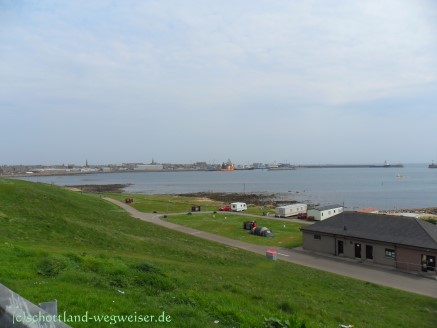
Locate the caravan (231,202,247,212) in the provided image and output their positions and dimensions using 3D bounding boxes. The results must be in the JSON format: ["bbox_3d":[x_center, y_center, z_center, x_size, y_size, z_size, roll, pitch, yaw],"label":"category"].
[{"bbox_3d":[6.050,12.420,99.200,2.200,2.600,4.900,0,0,44],"label":"caravan"}]

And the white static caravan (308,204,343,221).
[{"bbox_3d":[26.800,12.250,84.800,10.400,2.700,3.500,0,0,-43],"label":"white static caravan"}]

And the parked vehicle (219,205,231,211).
[{"bbox_3d":[2.100,13.100,100.500,4.200,1.500,1.750,0,0,-38],"label":"parked vehicle"}]

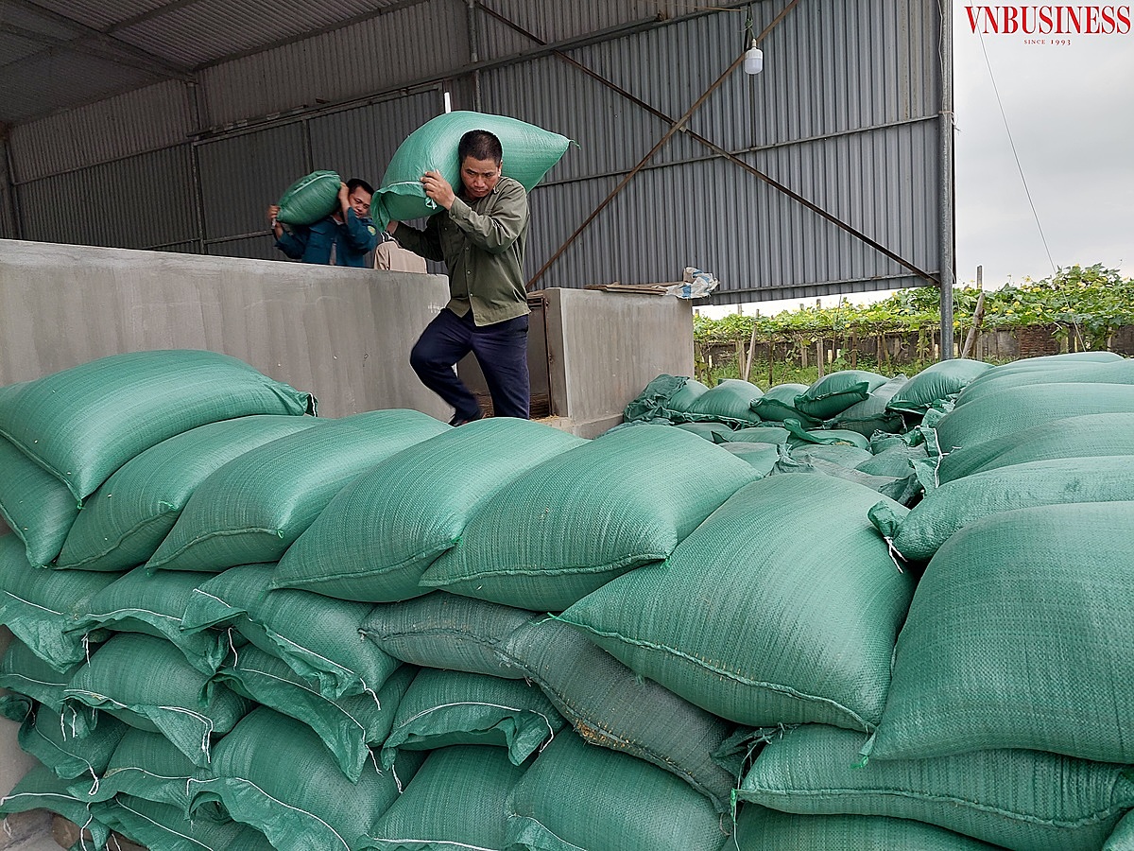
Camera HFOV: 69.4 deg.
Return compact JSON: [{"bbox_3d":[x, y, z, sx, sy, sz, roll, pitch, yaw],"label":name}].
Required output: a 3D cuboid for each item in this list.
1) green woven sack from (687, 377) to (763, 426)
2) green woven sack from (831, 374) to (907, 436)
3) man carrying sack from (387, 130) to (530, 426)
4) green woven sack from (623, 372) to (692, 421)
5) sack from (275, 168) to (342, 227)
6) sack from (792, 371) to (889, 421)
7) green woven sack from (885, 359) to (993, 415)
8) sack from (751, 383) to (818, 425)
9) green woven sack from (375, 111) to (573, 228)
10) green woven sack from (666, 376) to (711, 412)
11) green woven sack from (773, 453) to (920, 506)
[{"bbox_3d":[0.972,-0.159,5.000,0.430,0.250,0.660,0,6,28],"label":"green woven sack"},{"bbox_3d":[1.706,-0.138,4.600,0.430,0.250,0.660,0,6,28],"label":"green woven sack"},{"bbox_3d":[-0.379,-0.385,3.300,0.520,1.500,0.580,0,6,30],"label":"man carrying sack"},{"bbox_3d":[0.568,-0.186,5.050,0.420,0.270,0.500,0,6,28],"label":"green woven sack"},{"bbox_3d":[-1.698,-1.505,5.400,0.440,0.270,0.680,-32,19,-6],"label":"sack"},{"bbox_3d":[1.583,-0.197,4.660,0.430,0.240,0.660,-12,1,29],"label":"sack"},{"bbox_3d":[2.053,-0.231,4.420,0.430,0.250,0.660,0,6,28],"label":"green woven sack"},{"bbox_3d":[1.293,-0.145,4.820,0.430,0.240,0.660,0,6,28],"label":"sack"},{"bbox_3d":[-0.364,-1.014,3.240,0.420,0.350,0.760,2,22,43],"label":"green woven sack"},{"bbox_3d":[0.809,-0.189,5.250,0.430,0.250,0.660,0,6,28],"label":"green woven sack"},{"bbox_3d":[1.150,0.226,3.350,0.580,0.210,0.420,0,6,28],"label":"green woven sack"}]

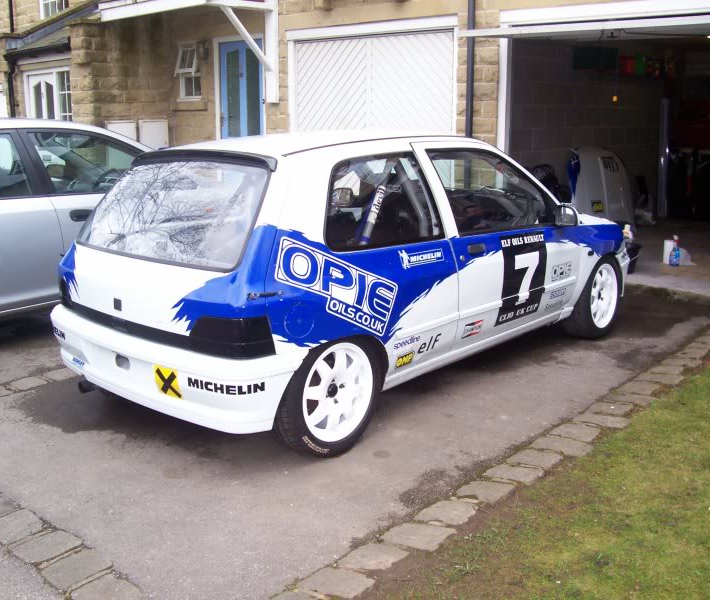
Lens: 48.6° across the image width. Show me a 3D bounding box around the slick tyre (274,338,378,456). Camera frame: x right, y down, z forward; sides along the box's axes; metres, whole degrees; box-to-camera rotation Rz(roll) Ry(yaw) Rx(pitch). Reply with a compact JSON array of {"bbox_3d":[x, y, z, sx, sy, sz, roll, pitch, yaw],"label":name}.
[{"bbox_3d":[-0.127,0.369,3.293,0.190,0.570,0.570,10,16,42],"label":"slick tyre"}]

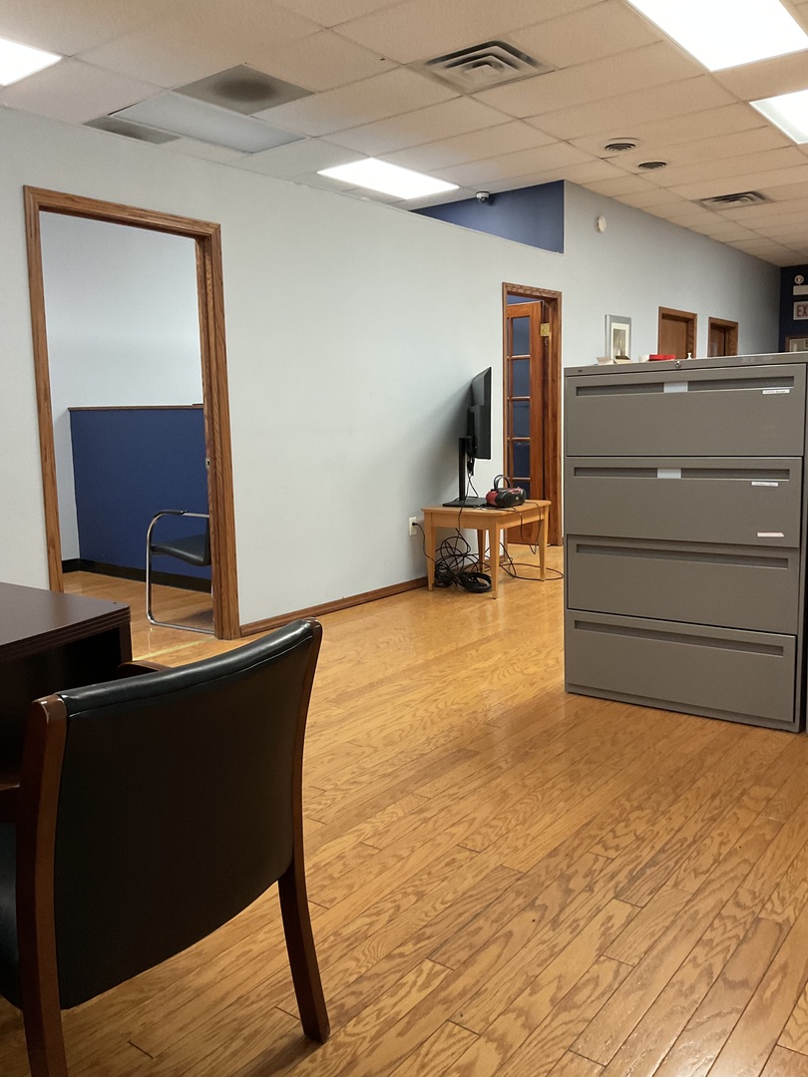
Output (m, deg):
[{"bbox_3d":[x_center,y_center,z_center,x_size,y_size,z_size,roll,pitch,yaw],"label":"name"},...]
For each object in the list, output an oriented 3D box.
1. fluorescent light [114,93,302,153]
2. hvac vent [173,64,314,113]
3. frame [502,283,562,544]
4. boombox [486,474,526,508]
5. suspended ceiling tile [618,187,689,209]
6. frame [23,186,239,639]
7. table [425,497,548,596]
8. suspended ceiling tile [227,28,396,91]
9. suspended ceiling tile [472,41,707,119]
[{"bbox_3d":[-1.207,-2.674,5.791,0.604,0.060,1.213,5,10,37],"label":"fluorescent light"},{"bbox_3d":[-0.911,-2.588,5.183,0.604,0.040,0.604,5,10,37],"label":"hvac vent"},{"bbox_3d":[0.991,-0.910,7.207,0.150,2.125,0.920,5,10,37],"label":"frame"},{"bbox_3d":[0.679,-0.321,6.013,0.170,0.205,0.260,6,11,42],"label":"boombox"},{"bbox_3d":[2.231,-3.055,8.112,0.469,0.025,0.604,5,10,37],"label":"suspended ceiling tile"},{"bbox_3d":[-1.264,-0.464,4.317,0.150,2.132,1.055,5,10,37],"label":"frame"},{"bbox_3d":[0.569,0.052,6.083,0.569,0.546,0.756,4,9,35],"label":"table"},{"bbox_3d":[-0.428,-2.541,4.814,0.604,0.025,0.604,5,10,37],"label":"suspended ceiling tile"},{"bbox_3d":[1.040,-2.630,5.212,1.213,0.025,0.604,5,10,37],"label":"suspended ceiling tile"}]

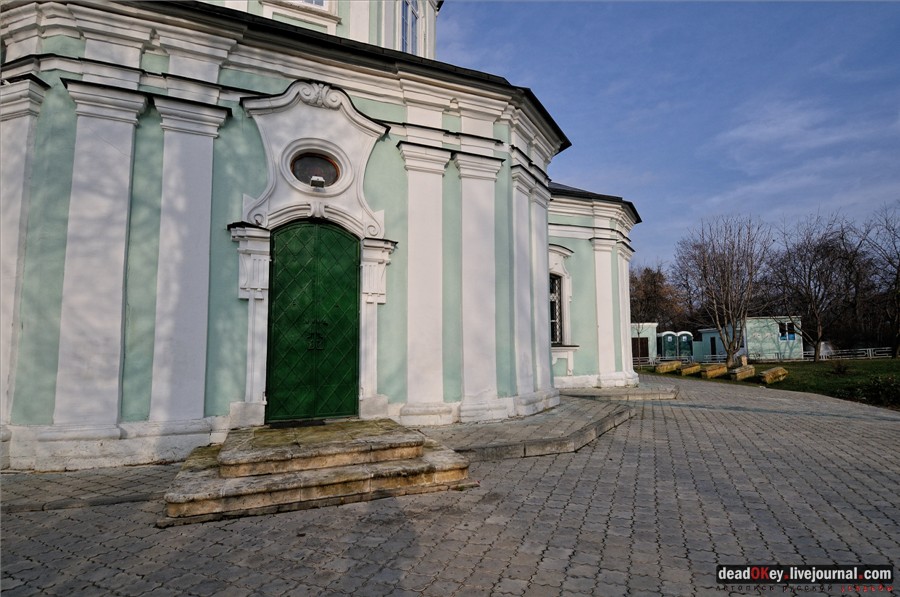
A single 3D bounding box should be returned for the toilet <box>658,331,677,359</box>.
[{"bbox_3d":[16.844,3.653,34.856,1.120,2.220,1.120,-1,-5,5],"label":"toilet"}]

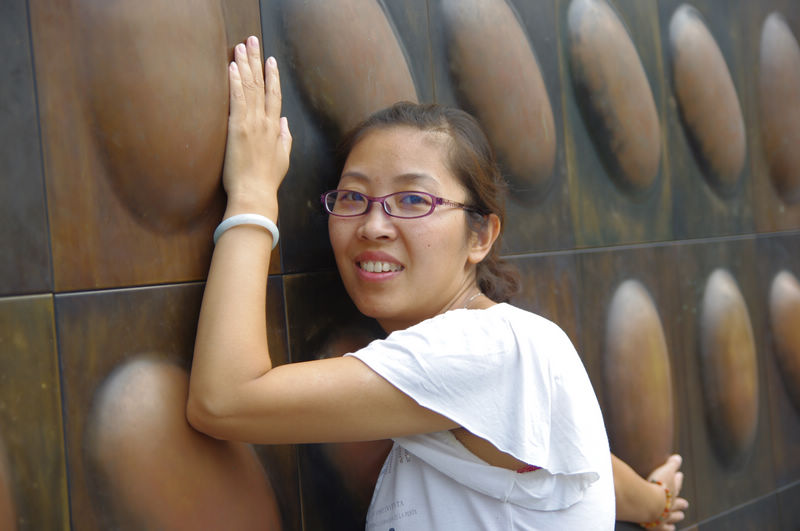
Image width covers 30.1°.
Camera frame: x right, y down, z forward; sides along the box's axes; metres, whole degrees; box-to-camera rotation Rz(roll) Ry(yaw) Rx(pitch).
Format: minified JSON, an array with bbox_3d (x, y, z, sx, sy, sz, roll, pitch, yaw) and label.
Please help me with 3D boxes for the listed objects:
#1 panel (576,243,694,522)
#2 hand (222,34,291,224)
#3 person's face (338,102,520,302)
[{"bbox_3d":[0.371,0.194,2.207,0.050,0.446,0.315,-5,0,36],"label":"panel"},{"bbox_3d":[-0.147,-0.143,1.540,0.042,0.182,0.081,-7,-10,36],"label":"hand"},{"bbox_3d":[0.022,-0.058,1.540,0.160,0.220,0.185,0,-9,21],"label":"person's face"}]

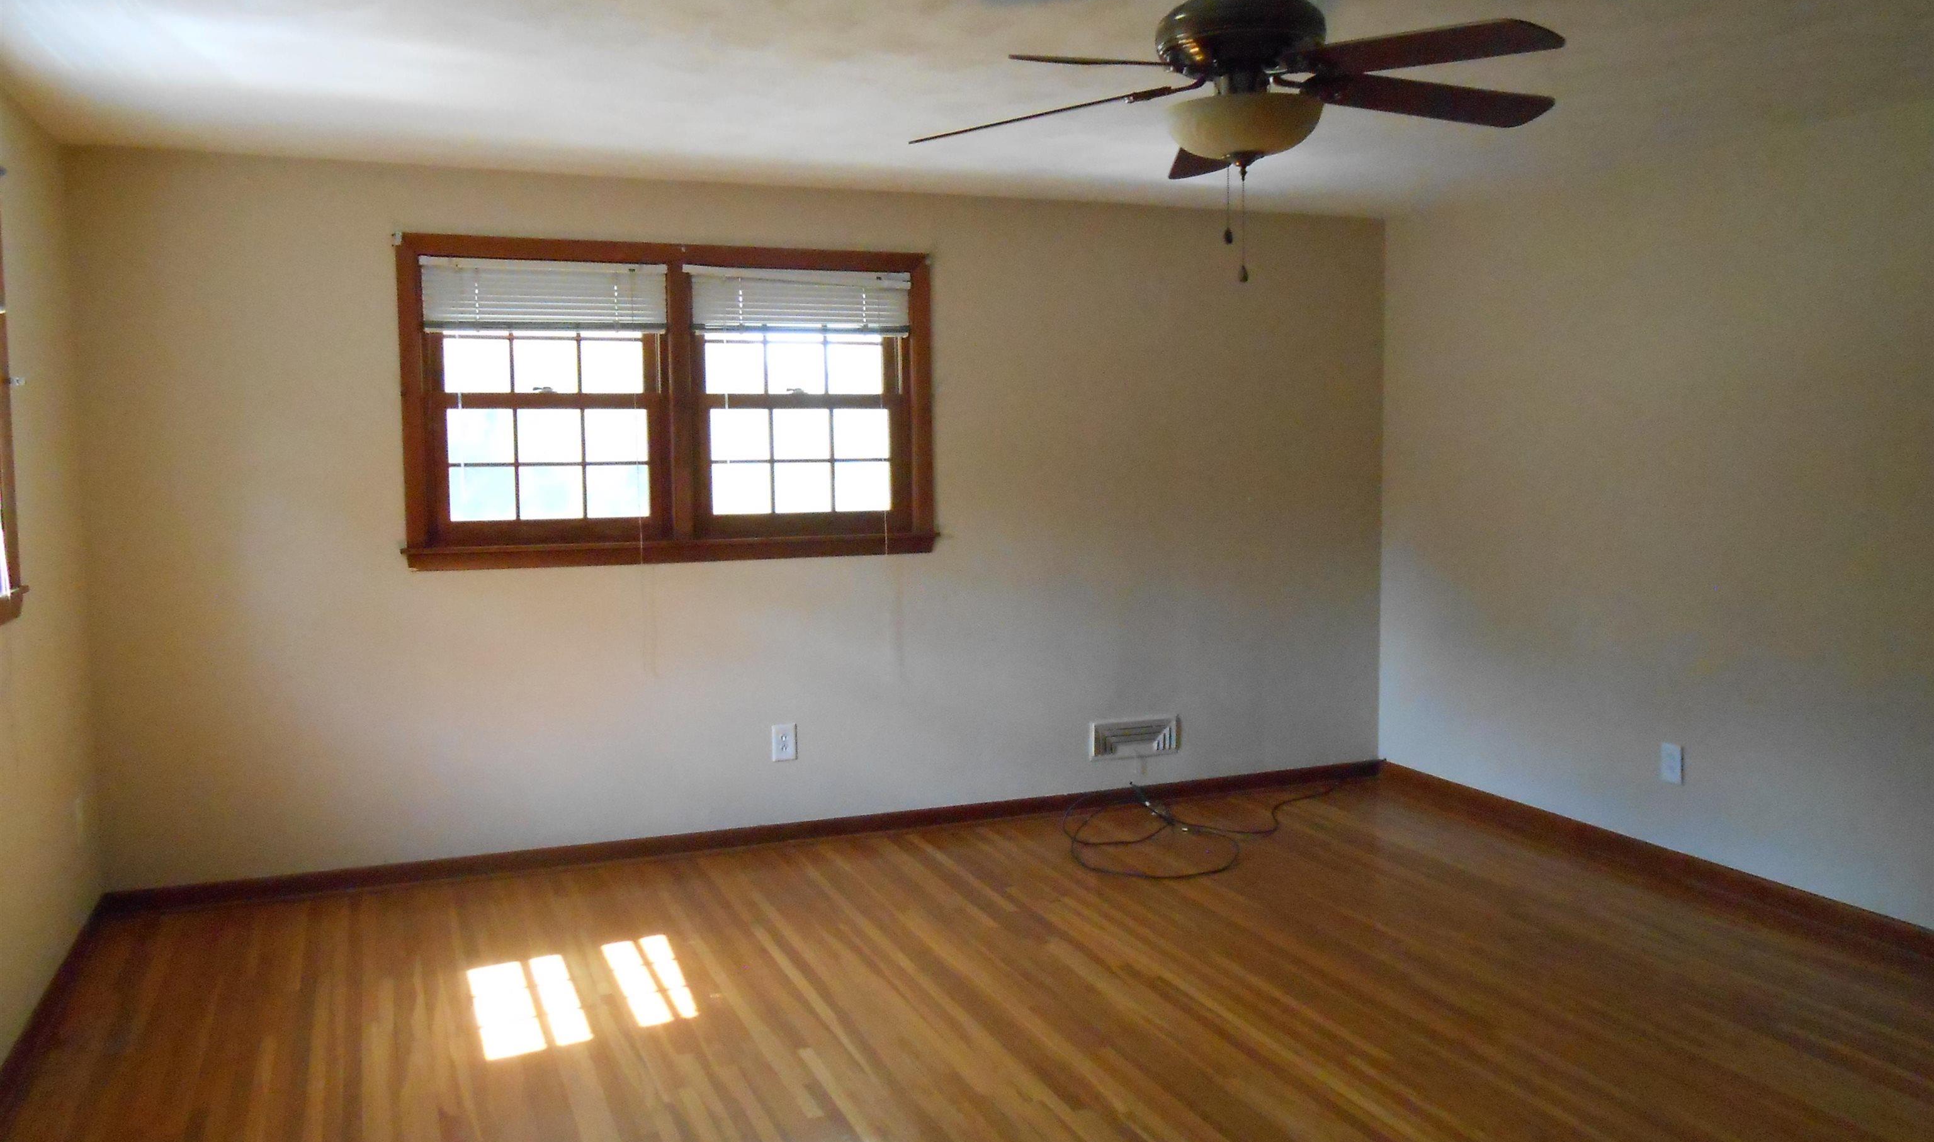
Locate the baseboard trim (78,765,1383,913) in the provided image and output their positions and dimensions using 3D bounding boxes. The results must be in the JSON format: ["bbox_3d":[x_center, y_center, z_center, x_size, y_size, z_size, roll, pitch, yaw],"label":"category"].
[{"bbox_3d":[-0.431,0.923,5.202,4.637,0.084,0.022,-2,5,-21],"label":"baseboard trim"}]

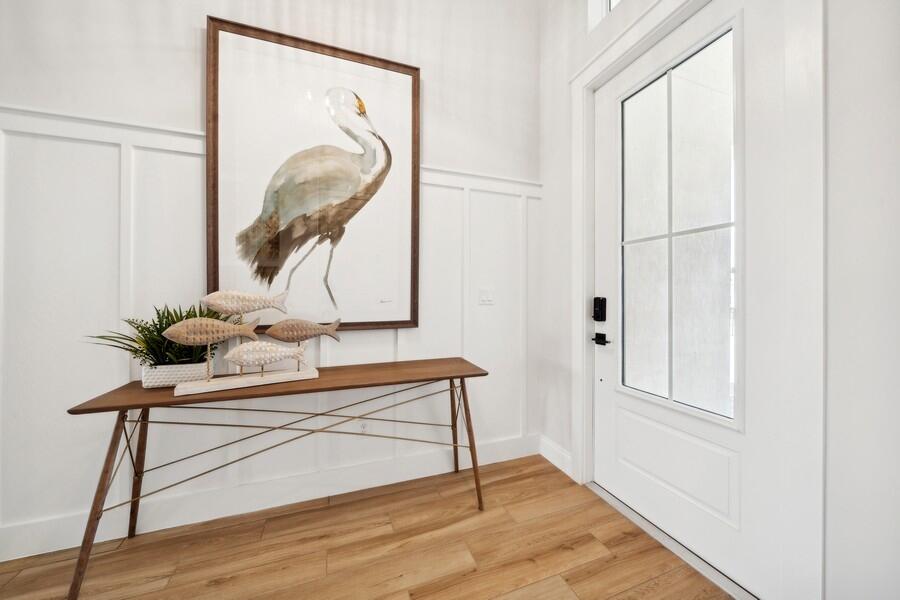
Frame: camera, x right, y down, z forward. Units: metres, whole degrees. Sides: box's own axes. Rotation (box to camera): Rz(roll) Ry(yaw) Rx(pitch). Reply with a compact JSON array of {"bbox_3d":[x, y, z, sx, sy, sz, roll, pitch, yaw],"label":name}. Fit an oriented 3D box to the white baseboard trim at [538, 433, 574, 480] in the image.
[{"bbox_3d":[0.731,1.085,2.093,0.018,0.147,0.315,0,0,-22],"label":"white baseboard trim"}]

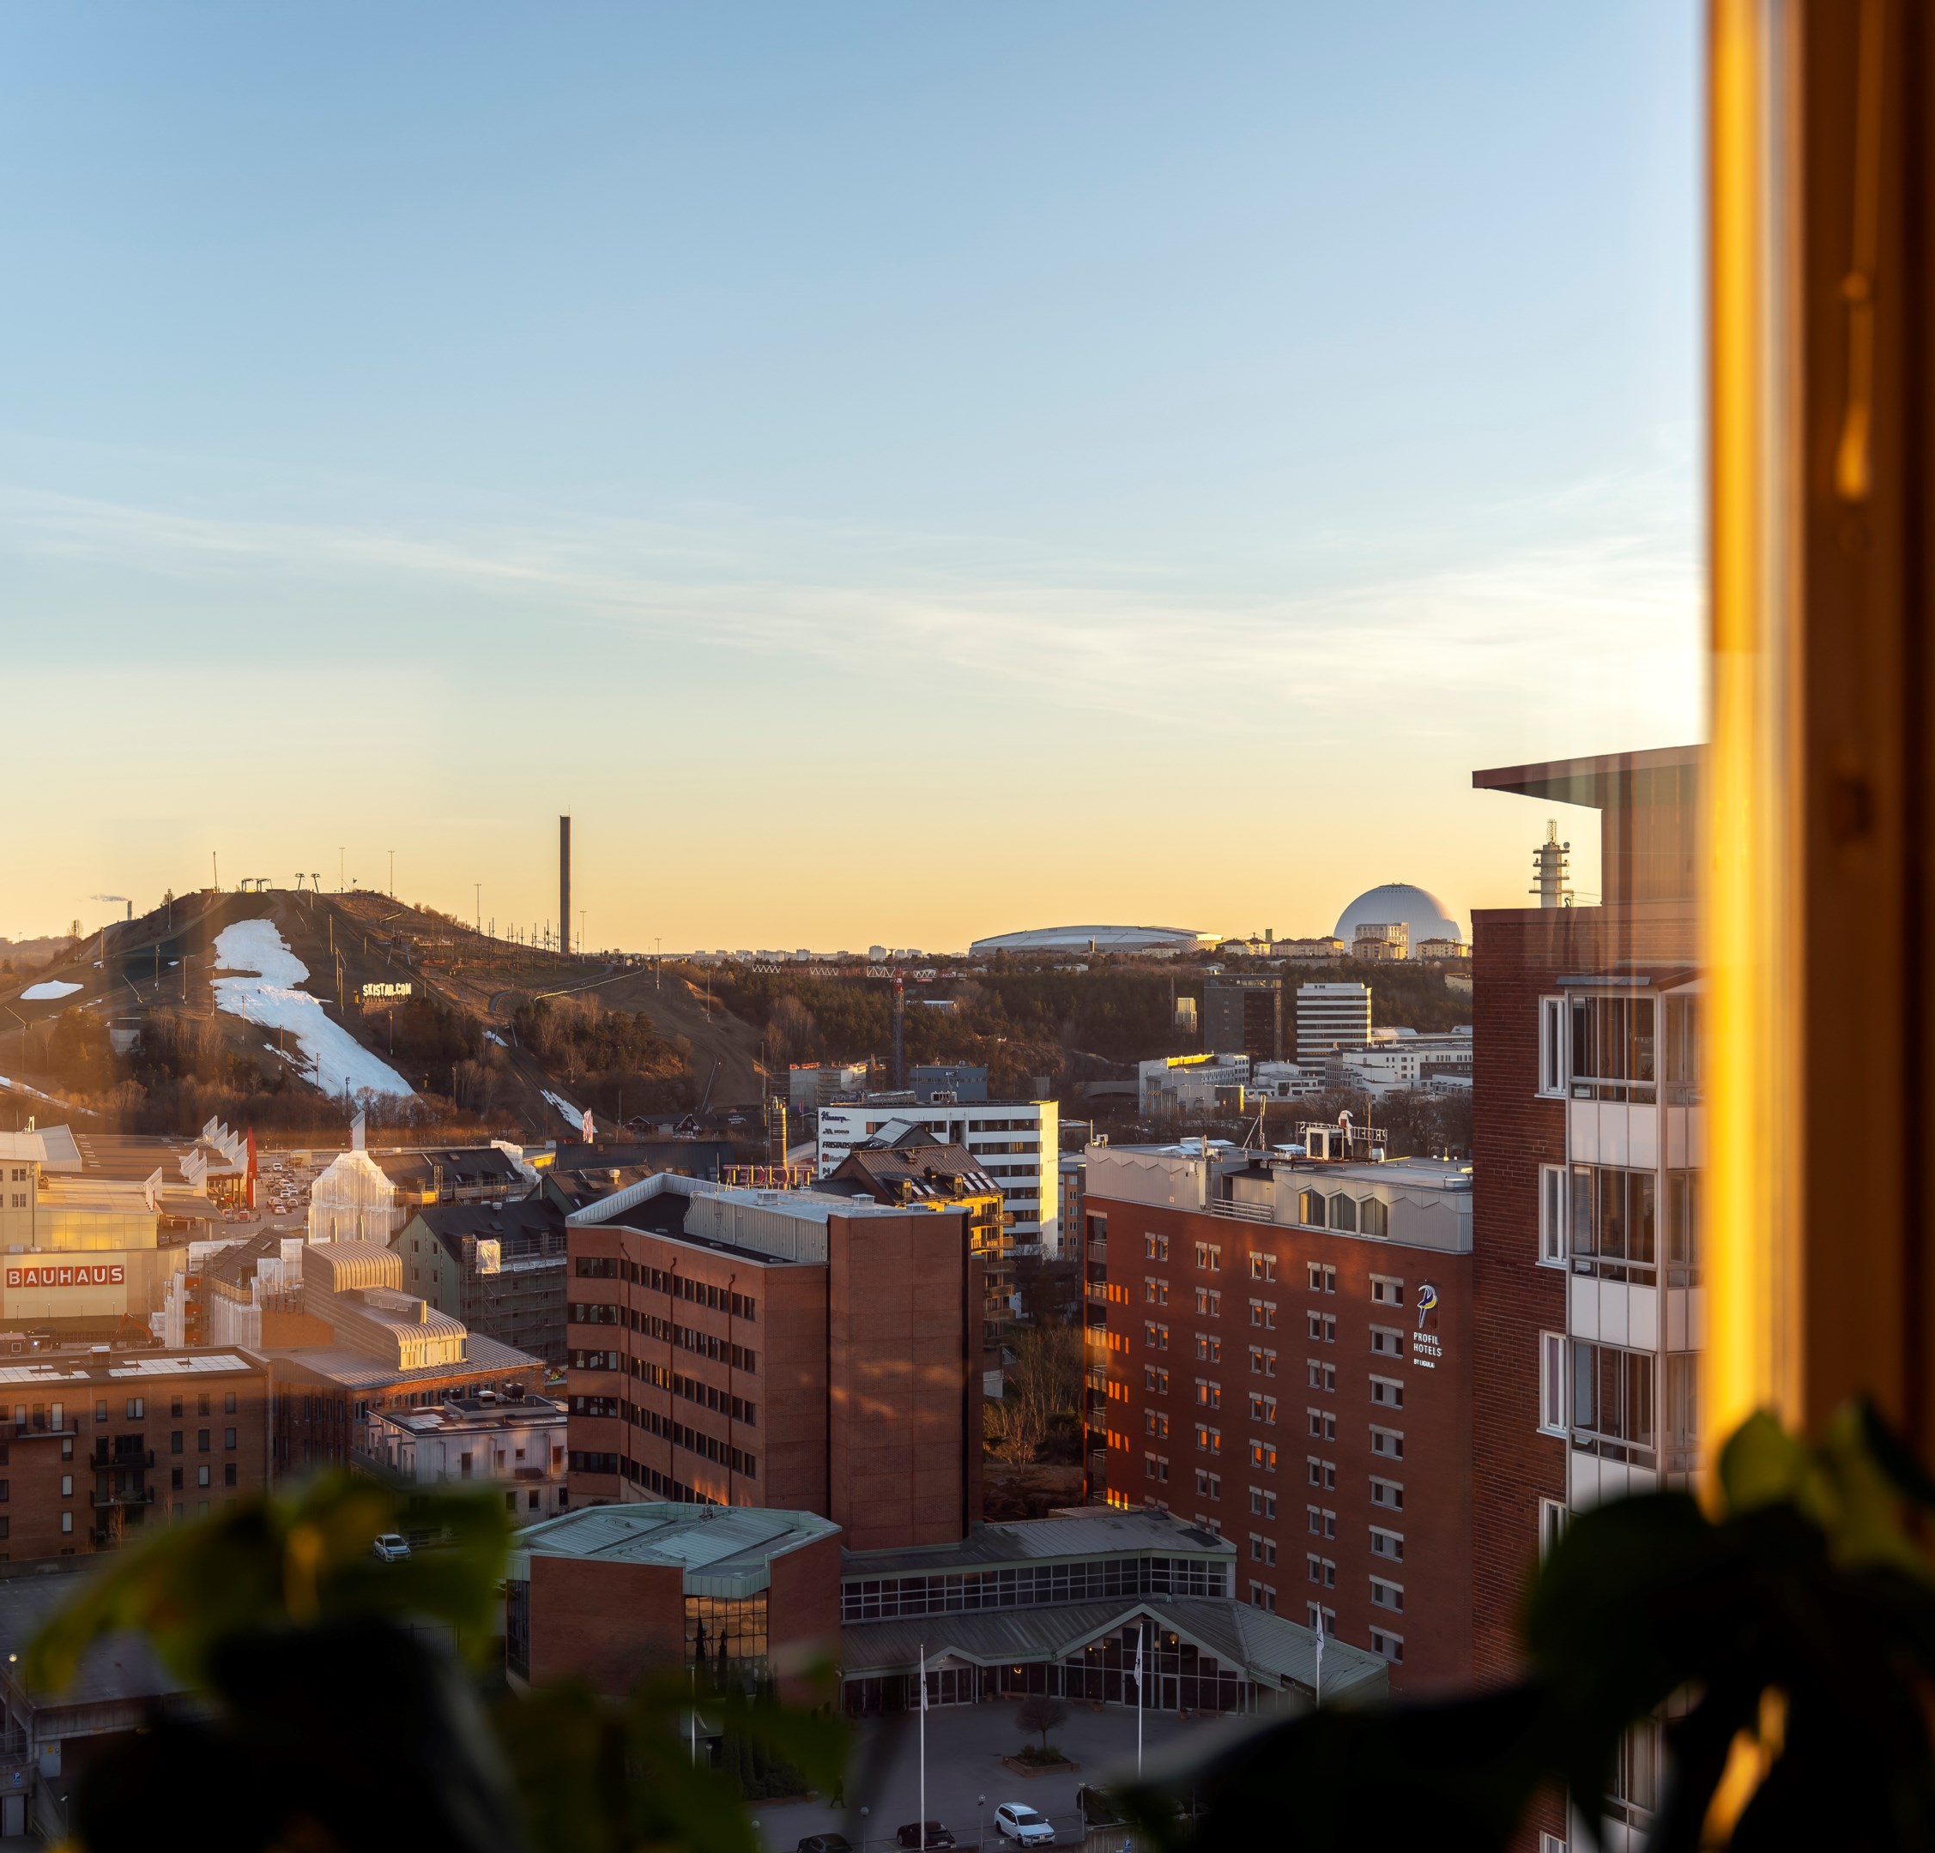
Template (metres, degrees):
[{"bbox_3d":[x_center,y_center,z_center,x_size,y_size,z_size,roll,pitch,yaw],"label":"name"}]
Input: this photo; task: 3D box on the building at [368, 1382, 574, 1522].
[{"bbox_3d":[-39.280,43.360,244.980,15.500,8.900,13.500,0,-1,-24],"label":"building"}]

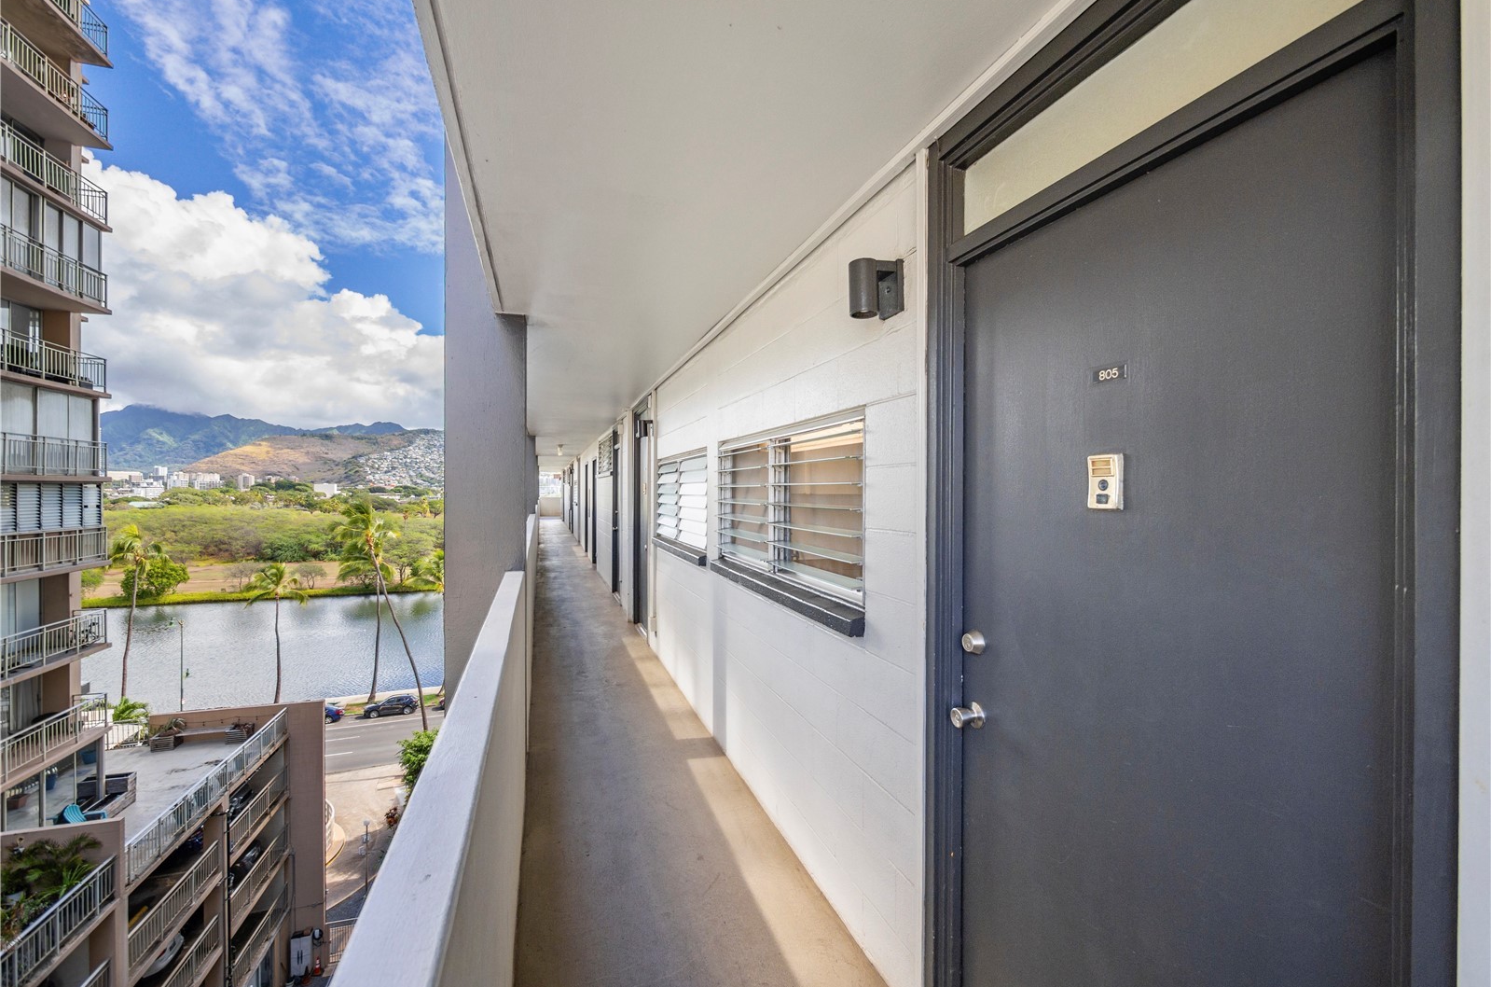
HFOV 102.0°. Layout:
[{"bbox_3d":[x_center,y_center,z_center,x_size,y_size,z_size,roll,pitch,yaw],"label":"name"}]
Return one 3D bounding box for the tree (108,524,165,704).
[{"bbox_3d":[-54.200,11.950,53.500,4.300,18.400,4.300,0,1,-20],"label":"tree"}]

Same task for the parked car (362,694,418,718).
[{"bbox_3d":[-33.918,20.346,58.061,4.500,1.620,1.840,0,1,-20],"label":"parked car"}]

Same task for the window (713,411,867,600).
[{"bbox_3d":[0.146,0.054,2.836,0.100,0.680,1.740,0,1,-19],"label":"window"}]

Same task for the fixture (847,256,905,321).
[{"bbox_3d":[0.383,-0.610,1.803,0.150,0.158,0.100,0,1,-19],"label":"fixture"}]

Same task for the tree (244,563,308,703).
[{"bbox_3d":[-44.800,13.900,57.600,5.000,14.300,5.000,0,1,-20],"label":"tree"}]

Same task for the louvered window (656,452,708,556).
[{"bbox_3d":[-0.499,0.037,4.750,0.100,0.680,1.740,0,1,-19],"label":"louvered window"}]

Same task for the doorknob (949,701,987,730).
[{"bbox_3d":[0.583,0.586,1.576,0.068,0.066,0.066,0,1,-19],"label":"doorknob"}]

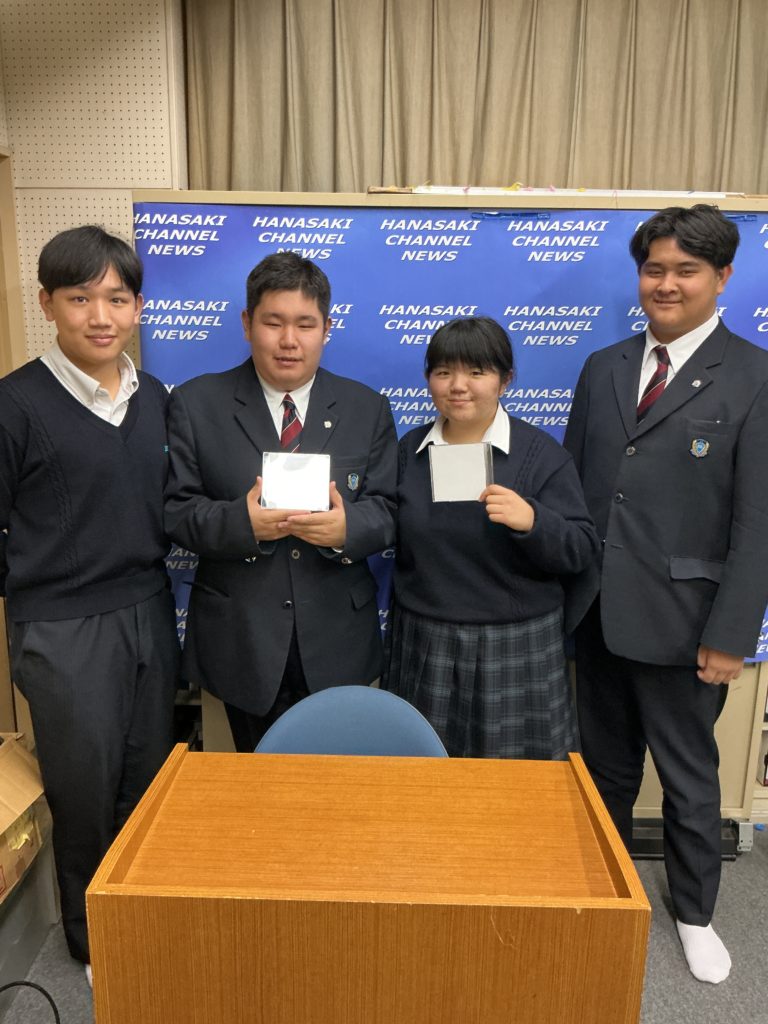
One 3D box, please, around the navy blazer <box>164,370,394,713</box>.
[{"bbox_3d":[-0.226,0.053,1.942,0.520,0.780,0.360,0,13,-6],"label":"navy blazer"}]

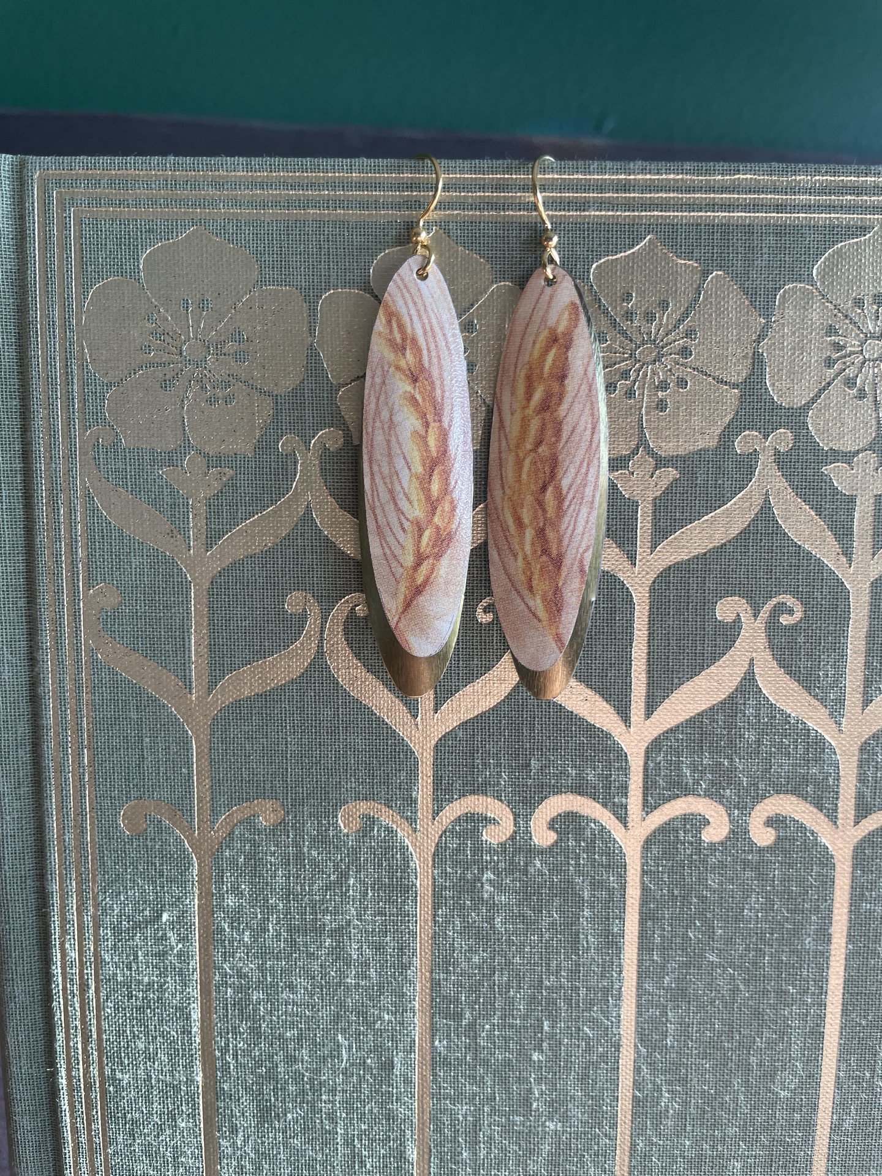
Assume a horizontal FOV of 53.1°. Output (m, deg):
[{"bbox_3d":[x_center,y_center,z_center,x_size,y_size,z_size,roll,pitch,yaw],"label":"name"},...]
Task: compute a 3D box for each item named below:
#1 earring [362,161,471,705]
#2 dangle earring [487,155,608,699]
[{"bbox_3d":[-0.004,-0.024,0.139,0.018,0.083,0.009,-1,8,-8],"label":"earring"},{"bbox_3d":[0.017,-0.023,0.139,0.019,0.083,0.009,2,8,8],"label":"dangle earring"}]

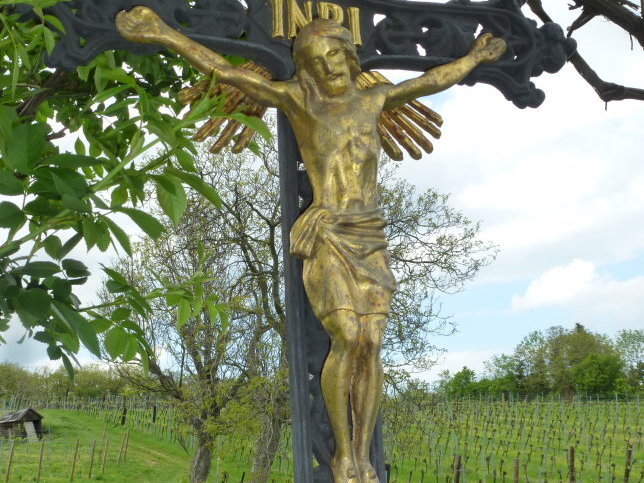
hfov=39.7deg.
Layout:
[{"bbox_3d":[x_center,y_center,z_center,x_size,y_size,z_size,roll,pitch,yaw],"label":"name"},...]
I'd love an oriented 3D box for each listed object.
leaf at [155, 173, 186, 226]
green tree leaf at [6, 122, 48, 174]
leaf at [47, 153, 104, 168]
[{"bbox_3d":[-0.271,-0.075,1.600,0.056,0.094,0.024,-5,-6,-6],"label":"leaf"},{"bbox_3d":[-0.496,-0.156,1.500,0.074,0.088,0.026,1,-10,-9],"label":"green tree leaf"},{"bbox_3d":[-0.414,-0.136,1.500,0.100,0.028,0.050,1,-10,-9],"label":"leaf"}]

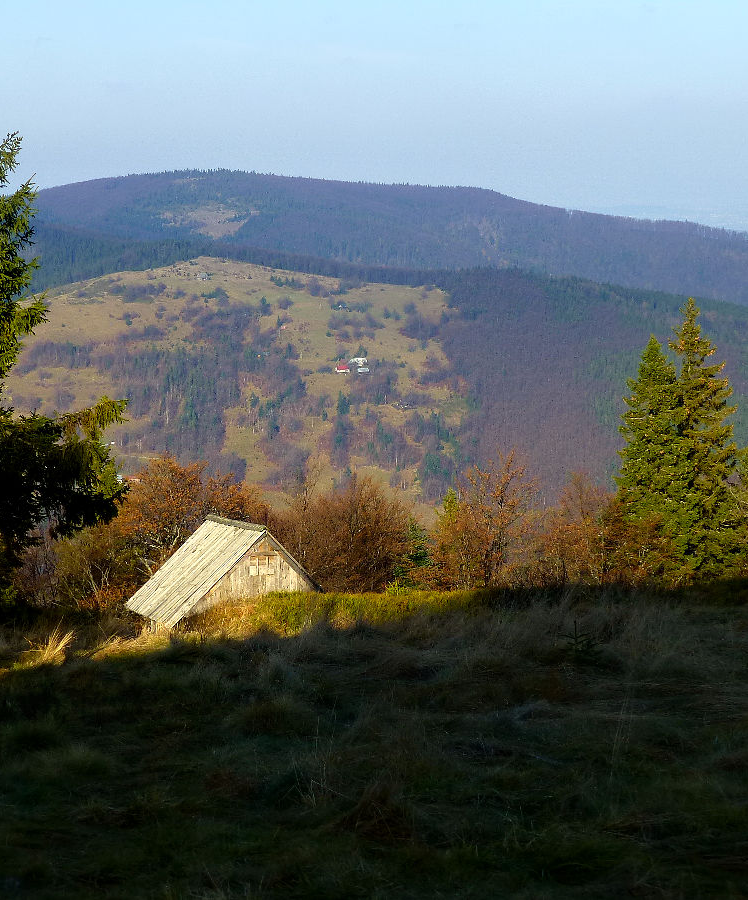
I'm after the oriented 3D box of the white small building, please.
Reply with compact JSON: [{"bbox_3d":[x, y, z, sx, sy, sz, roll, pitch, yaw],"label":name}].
[{"bbox_3d":[-3.451,3.225,59.569,4.467,2.909,3.229,-3,7,-26],"label":"white small building"}]

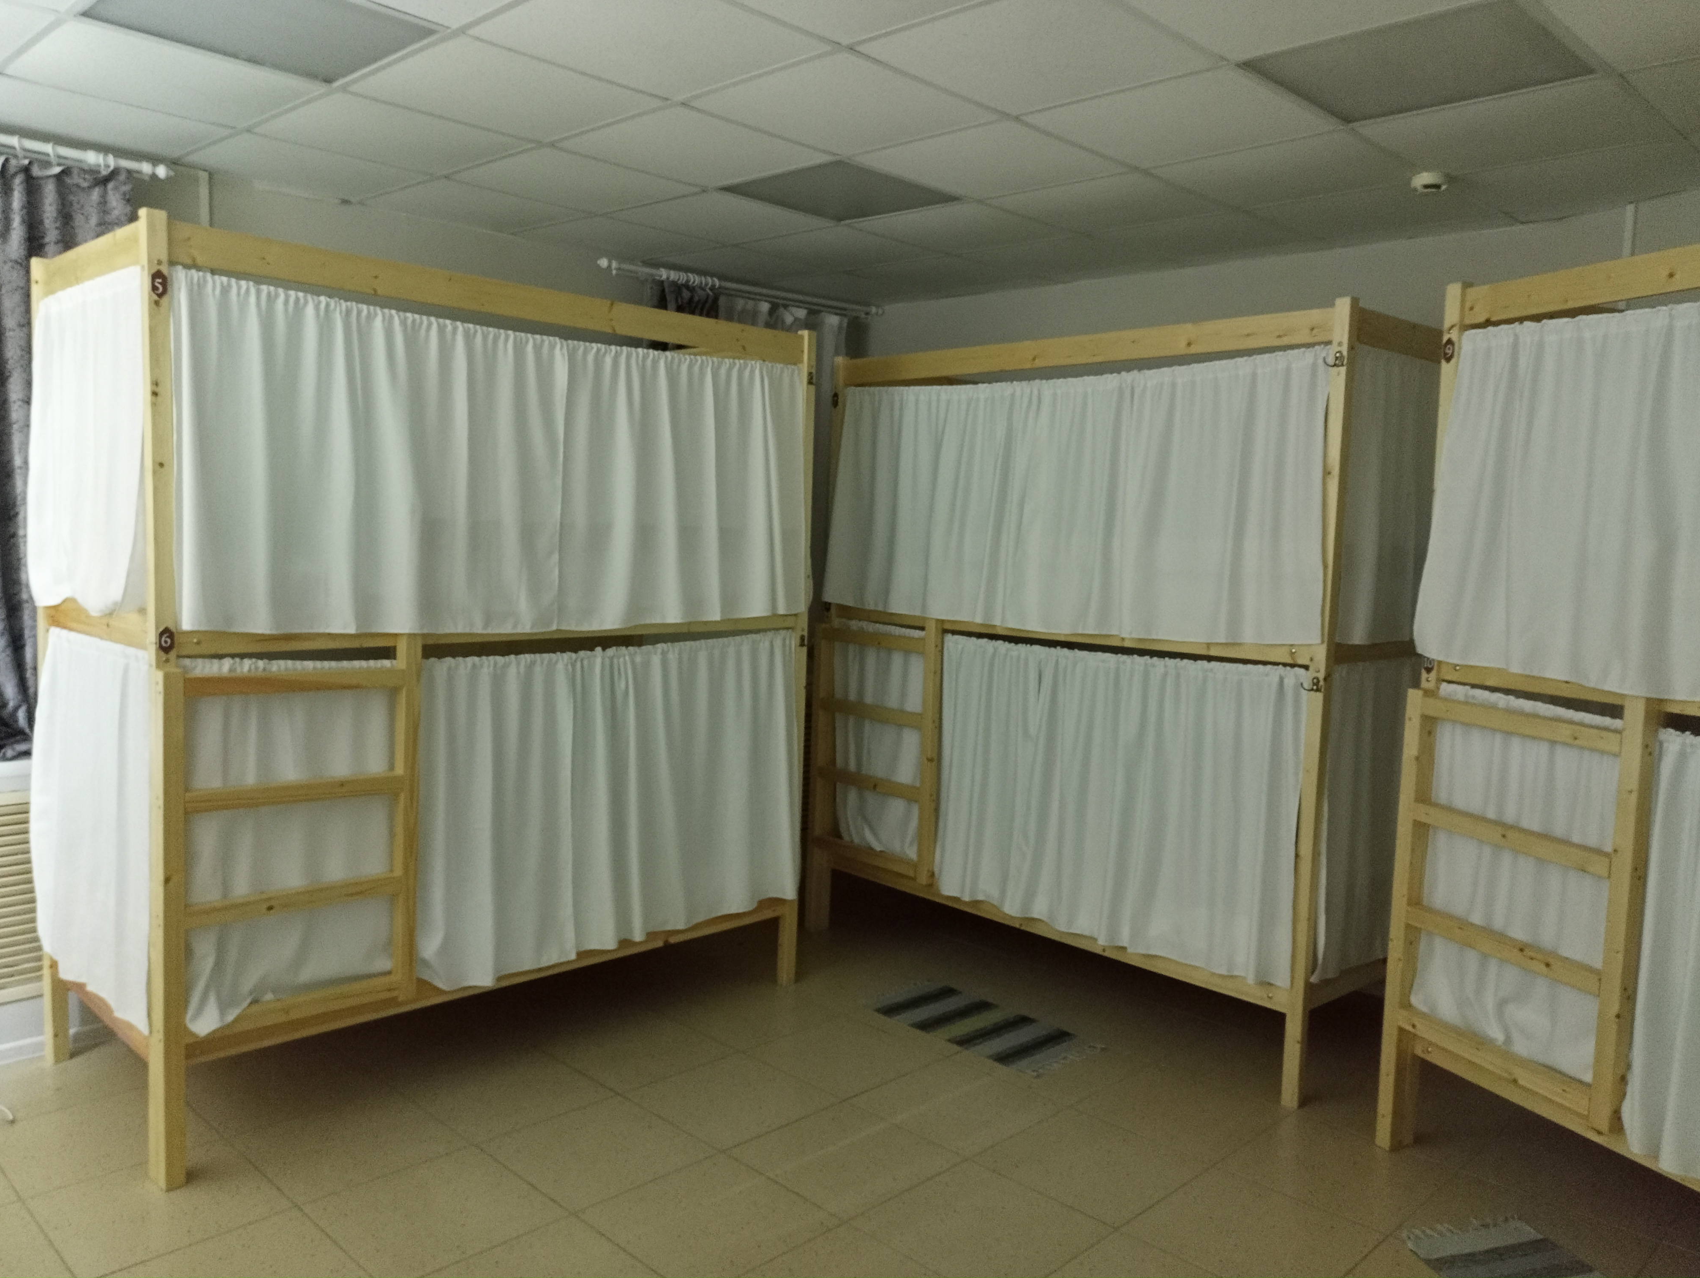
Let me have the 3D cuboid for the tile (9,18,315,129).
[{"bbox_3d":[-1.709,-1.410,3.458,0.585,0.020,0.585,6,5,44],"label":"tile"}]

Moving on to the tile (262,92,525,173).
[{"bbox_3d":[-1.288,-1.416,3.869,0.585,0.018,0.585,6,6,44],"label":"tile"}]

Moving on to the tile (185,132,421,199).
[{"bbox_3d":[-1.678,-1.456,4.249,0.477,0.018,0.585,6,6,44],"label":"tile"}]

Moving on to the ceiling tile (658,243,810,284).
[{"bbox_3d":[-0.421,-1.502,5.536,0.477,0.018,0.585,6,6,44],"label":"ceiling tile"}]

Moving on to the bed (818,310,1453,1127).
[{"bbox_3d":[0.918,0.111,4.895,0.941,2.268,2.140,-2,6,-41],"label":"bed"}]

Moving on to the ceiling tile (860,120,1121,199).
[{"bbox_3d":[0.408,-1.358,3.893,0.585,0.018,0.585,6,6,44],"label":"ceiling tile"}]

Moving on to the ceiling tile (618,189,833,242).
[{"bbox_3d":[-0.442,-1.448,4.736,0.585,0.020,0.585,6,5,44],"label":"ceiling tile"}]

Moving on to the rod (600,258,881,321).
[{"bbox_3d":[-0.415,-1.457,5.789,0.100,0.060,1.622,6,6,42],"label":"rod"}]

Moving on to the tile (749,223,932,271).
[{"bbox_3d":[-0.020,-1.460,5.162,0.585,0.020,0.585,6,5,44],"label":"tile"}]

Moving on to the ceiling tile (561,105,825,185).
[{"bbox_3d":[-0.437,-1.377,3.870,0.595,0.020,0.595,6,6,44],"label":"ceiling tile"}]

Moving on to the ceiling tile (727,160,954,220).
[{"bbox_3d":[-0.017,-1.396,4.298,0.595,0.020,0.595,6,6,44],"label":"ceiling tile"}]

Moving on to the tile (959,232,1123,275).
[{"bbox_3d":[0.803,-1.432,5.153,0.585,0.018,0.543,6,6,44],"label":"tile"}]

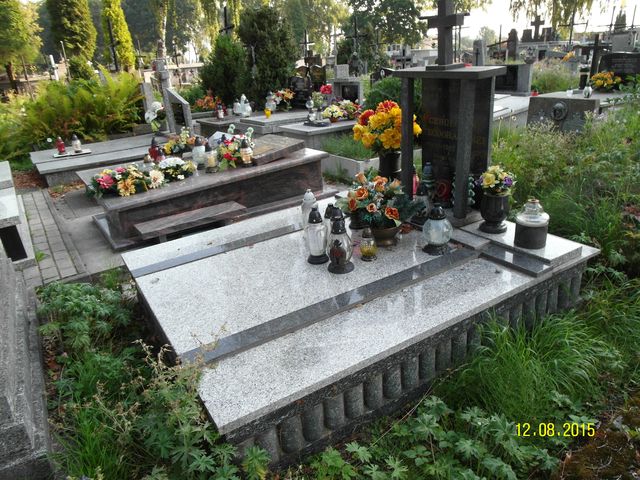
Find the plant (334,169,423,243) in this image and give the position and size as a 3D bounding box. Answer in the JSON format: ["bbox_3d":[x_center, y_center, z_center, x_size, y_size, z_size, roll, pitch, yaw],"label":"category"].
[{"bbox_3d":[0.341,-0.198,2.506,0.470,0.380,0.400,-4,23,0],"label":"plant"}]

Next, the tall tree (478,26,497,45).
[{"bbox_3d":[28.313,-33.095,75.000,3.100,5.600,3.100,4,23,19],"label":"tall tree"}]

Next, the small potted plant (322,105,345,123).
[{"bbox_3d":[0.199,-1.870,6.554,0.316,0.255,0.306,-3,22,3],"label":"small potted plant"}]

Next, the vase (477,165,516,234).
[{"bbox_3d":[1.080,-0.254,2.686,0.225,0.400,0.215,5,23,21],"label":"vase"}]

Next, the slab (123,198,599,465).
[{"bbox_3d":[0.132,0.171,2.446,1.990,0.335,1.610,-17,26,-28],"label":"slab"}]

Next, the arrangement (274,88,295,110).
[{"bbox_3d":[-0.680,-2.693,8.500,0.380,0.410,0.320,-5,22,-3],"label":"arrangement"}]

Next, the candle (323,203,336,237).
[{"bbox_3d":[0.071,-0.067,2.466,0.117,0.286,0.117,-3,22,2],"label":"candle"}]

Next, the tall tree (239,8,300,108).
[{"bbox_3d":[-1.219,-4.107,10.300,1.380,2.450,1.350,-6,22,-4],"label":"tall tree"}]

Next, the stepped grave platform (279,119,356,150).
[{"bbox_3d":[0.420,-1.590,6.618,1.887,0.367,0.836,-17,25,-28],"label":"stepped grave platform"}]

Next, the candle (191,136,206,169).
[{"bbox_3d":[-1.257,-0.910,4.571,0.150,0.310,0.150,-10,22,-13],"label":"candle"}]

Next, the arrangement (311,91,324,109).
[{"bbox_3d":[-0.054,-2.230,7.208,0.240,0.340,0.240,-18,26,-30],"label":"arrangement"}]

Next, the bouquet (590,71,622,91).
[{"bbox_3d":[4.714,-2.622,7.300,0.500,0.340,0.380,9,25,30],"label":"bouquet"}]

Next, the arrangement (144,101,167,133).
[{"bbox_3d":[-2.774,-2.071,7.477,0.326,0.469,0.275,-11,23,-17],"label":"arrangement"}]

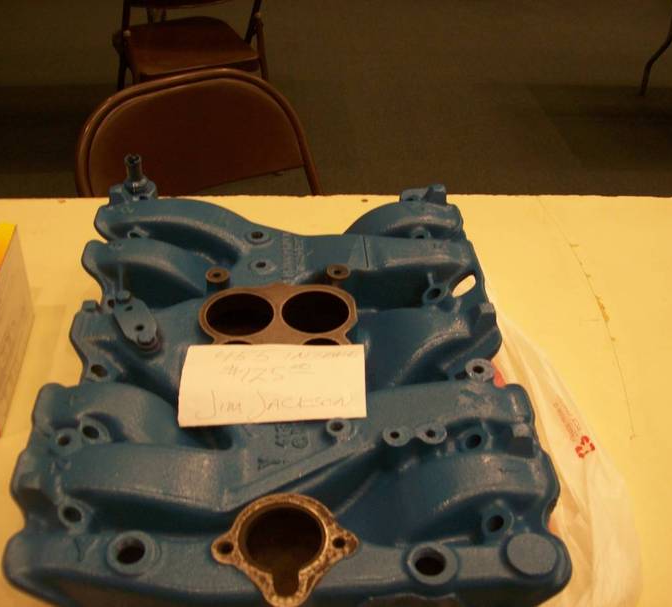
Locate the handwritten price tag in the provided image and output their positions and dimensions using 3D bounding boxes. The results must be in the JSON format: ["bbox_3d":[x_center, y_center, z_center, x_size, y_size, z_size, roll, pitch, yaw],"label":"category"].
[{"bbox_3d":[-0.046,0.060,0.648,0.142,0.006,0.088,-1,38,-2],"label":"handwritten price tag"}]

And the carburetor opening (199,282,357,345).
[{"bbox_3d":[-0.047,0.027,0.697,0.134,0.020,0.121,-2,38,-3],"label":"carburetor opening"}]

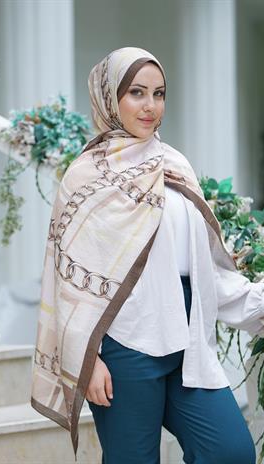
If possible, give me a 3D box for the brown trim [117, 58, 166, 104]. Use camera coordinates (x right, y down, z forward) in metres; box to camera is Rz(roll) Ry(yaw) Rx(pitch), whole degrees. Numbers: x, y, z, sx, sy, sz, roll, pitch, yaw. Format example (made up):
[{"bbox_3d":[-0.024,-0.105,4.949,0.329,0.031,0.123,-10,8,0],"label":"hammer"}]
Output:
[{"bbox_3d":[0.023,-0.368,3.270,0.125,0.118,0.080,0,0,-25],"label":"brown trim"}]

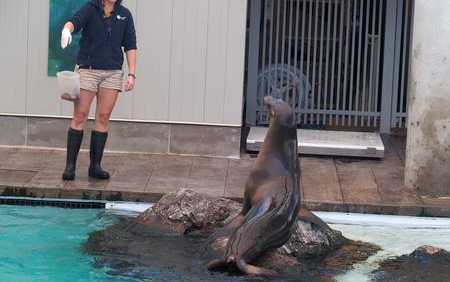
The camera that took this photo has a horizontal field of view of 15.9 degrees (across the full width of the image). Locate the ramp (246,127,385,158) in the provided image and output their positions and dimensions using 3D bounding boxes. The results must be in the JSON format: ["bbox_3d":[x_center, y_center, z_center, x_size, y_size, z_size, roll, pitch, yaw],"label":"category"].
[{"bbox_3d":[0.828,0.013,14.851,1.225,0.085,0.920,3,9,3],"label":"ramp"}]

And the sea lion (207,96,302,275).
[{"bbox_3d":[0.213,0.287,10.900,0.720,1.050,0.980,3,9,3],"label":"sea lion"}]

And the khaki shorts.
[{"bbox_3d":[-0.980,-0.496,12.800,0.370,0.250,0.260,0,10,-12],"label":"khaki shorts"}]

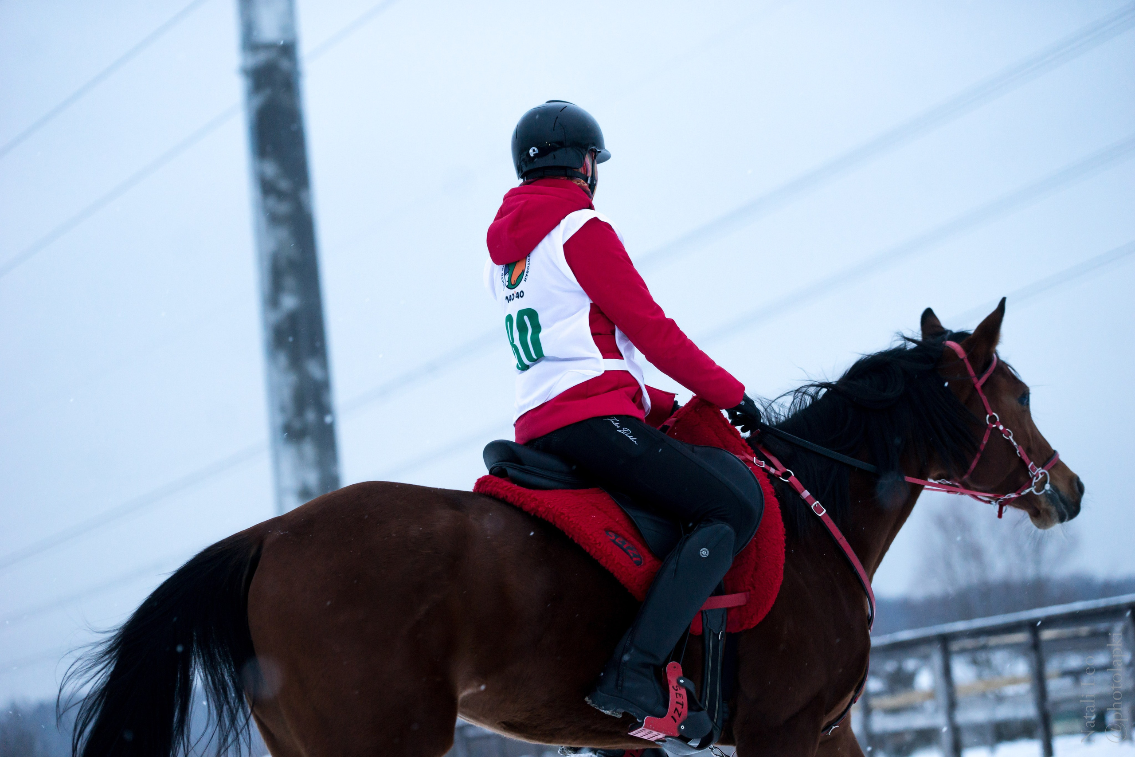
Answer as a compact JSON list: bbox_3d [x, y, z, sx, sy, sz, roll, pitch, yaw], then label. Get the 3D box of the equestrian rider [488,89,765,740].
[{"bbox_3d":[0.127,0.092,7.200,0.640,1.460,0.640,-3,-6,-25],"label":"equestrian rider"}]

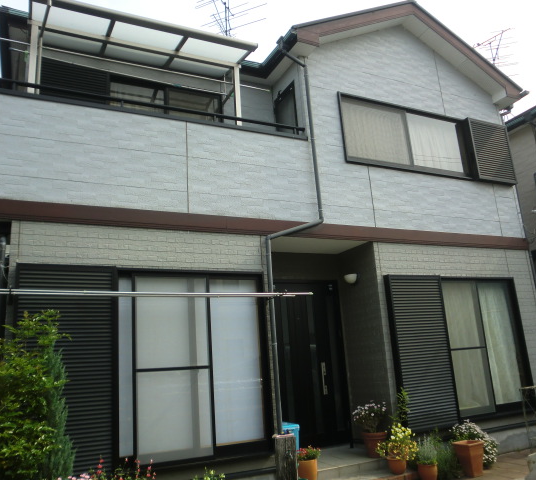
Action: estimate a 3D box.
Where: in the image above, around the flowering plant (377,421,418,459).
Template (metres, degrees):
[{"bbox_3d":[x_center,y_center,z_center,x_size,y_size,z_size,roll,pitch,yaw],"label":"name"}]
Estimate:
[{"bbox_3d":[1.654,2.578,6.150,0.501,0.441,0.471,3,-15,-27],"label":"flowering plant"}]

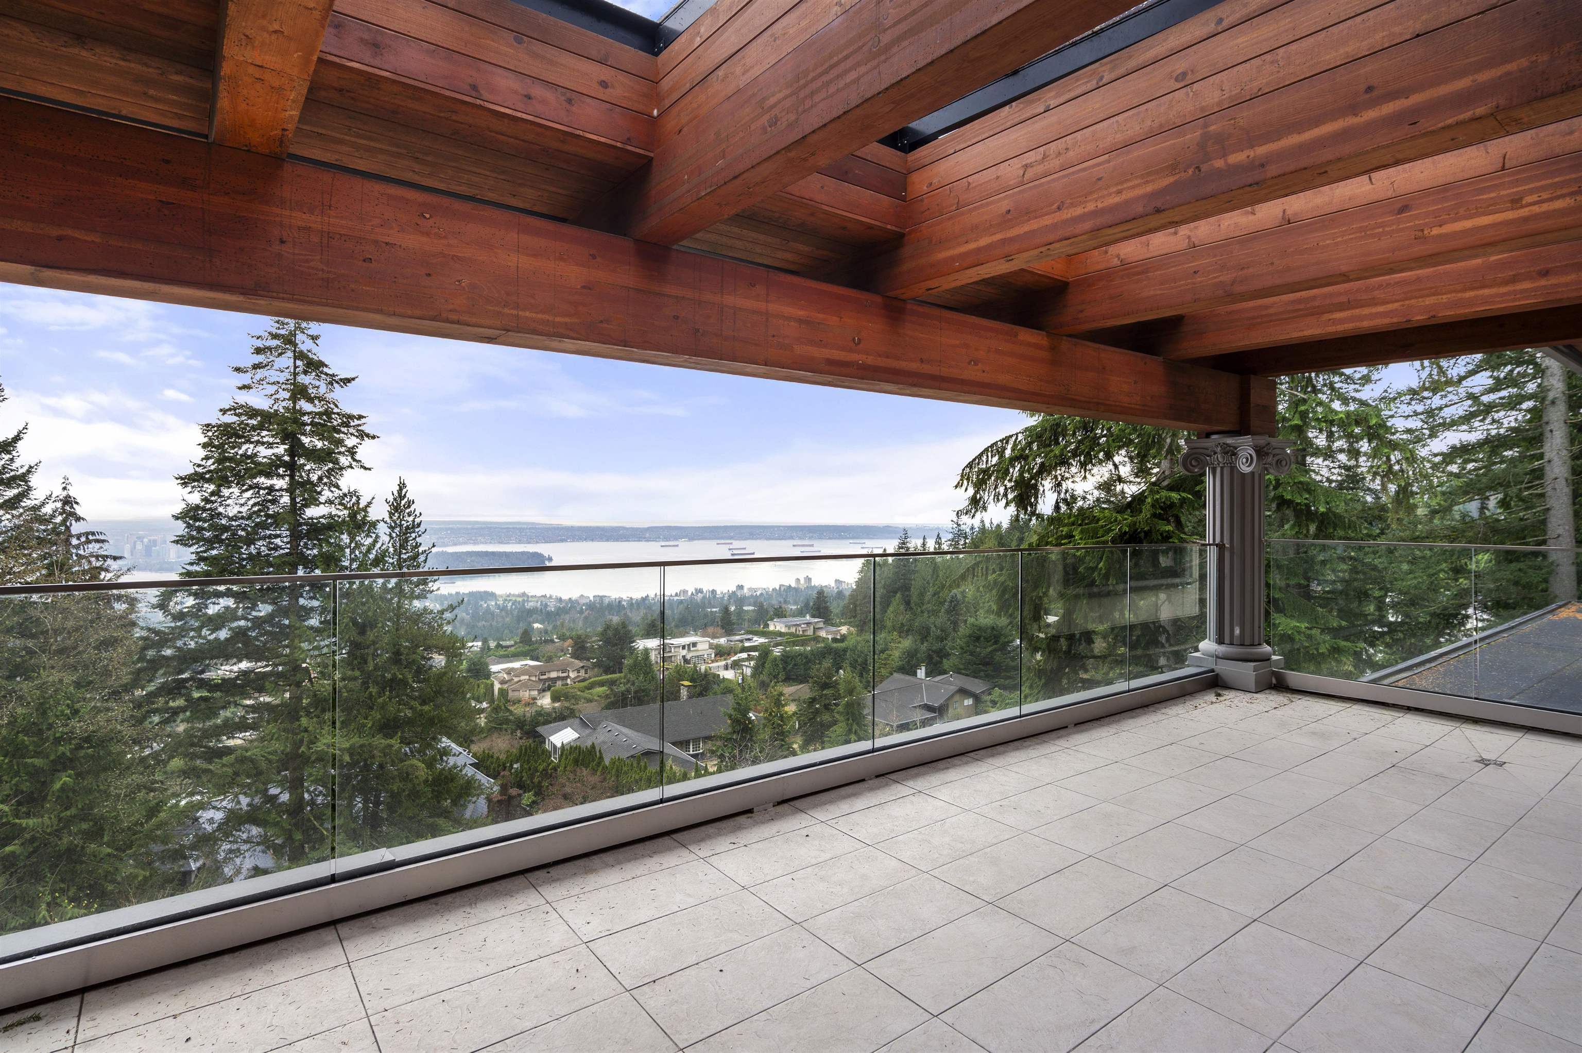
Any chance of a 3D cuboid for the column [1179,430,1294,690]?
[{"bbox_3d":[3.555,0.285,6.290,0.590,1.920,0.590,0,1,-37],"label":"column"}]

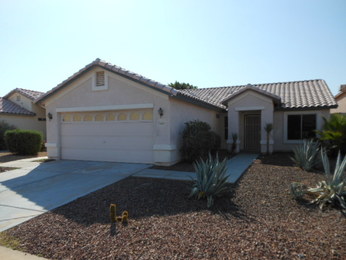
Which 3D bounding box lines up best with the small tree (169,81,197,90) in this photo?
[{"bbox_3d":[1.064,-2.142,28.000,3.700,6.800,3.700,0,0,24],"label":"small tree"}]

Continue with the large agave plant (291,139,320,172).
[{"bbox_3d":[4.477,0.824,8.450,1.000,1.040,1.000,0,0,24],"label":"large agave plant"}]

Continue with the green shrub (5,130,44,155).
[{"bbox_3d":[-7.831,0.609,13.100,1.600,1.270,1.350,0,0,24],"label":"green shrub"}]

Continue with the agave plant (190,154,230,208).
[{"bbox_3d":[0.735,0.940,4.900,0.800,0.940,0.820,0,0,24],"label":"agave plant"}]

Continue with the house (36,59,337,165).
[{"bbox_3d":[2.754,-1.091,15.586,12.730,4.900,15.060,0,0,24],"label":"house"}]

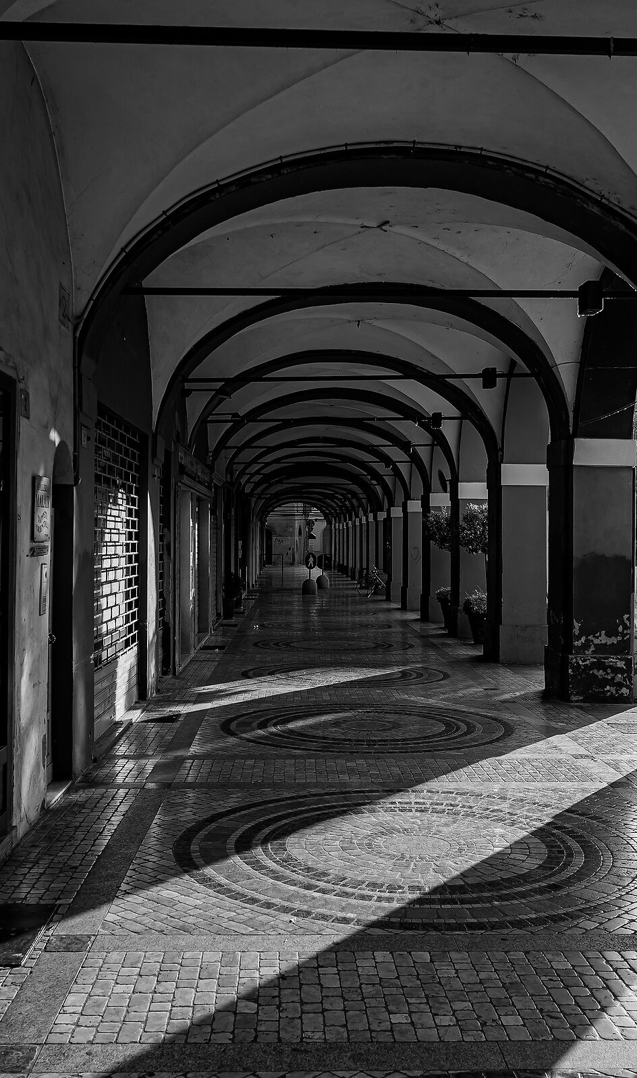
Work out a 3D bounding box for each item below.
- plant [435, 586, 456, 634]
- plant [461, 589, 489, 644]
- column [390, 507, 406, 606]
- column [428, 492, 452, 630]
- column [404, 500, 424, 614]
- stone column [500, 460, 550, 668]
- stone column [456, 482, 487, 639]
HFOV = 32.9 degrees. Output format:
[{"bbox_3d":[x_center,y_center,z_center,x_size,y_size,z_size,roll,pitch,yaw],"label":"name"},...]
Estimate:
[{"bbox_3d":[2.860,1.444,22.893,0.700,0.870,0.700,0,0,-2],"label":"plant"},{"bbox_3d":[2.950,1.364,19.205,0.740,0.976,0.740,0,0,-2],"label":"plant"},{"bbox_3d":[2.575,0.486,33.199,0.860,2.926,1.020,0,0,-2],"label":"column"},{"bbox_3d":[2.805,0.428,24.912,0.860,2.926,1.020,0,0,-2],"label":"column"},{"bbox_3d":[2.690,0.457,29.055,0.860,2.926,1.020,0,0,-2],"label":"column"},{"bbox_3d":[3.036,0.371,16.625,0.860,2.926,1.020,0,0,-2],"label":"stone column"},{"bbox_3d":[2.921,0.400,20.768,0.860,2.926,1.020,0,0,-2],"label":"stone column"}]

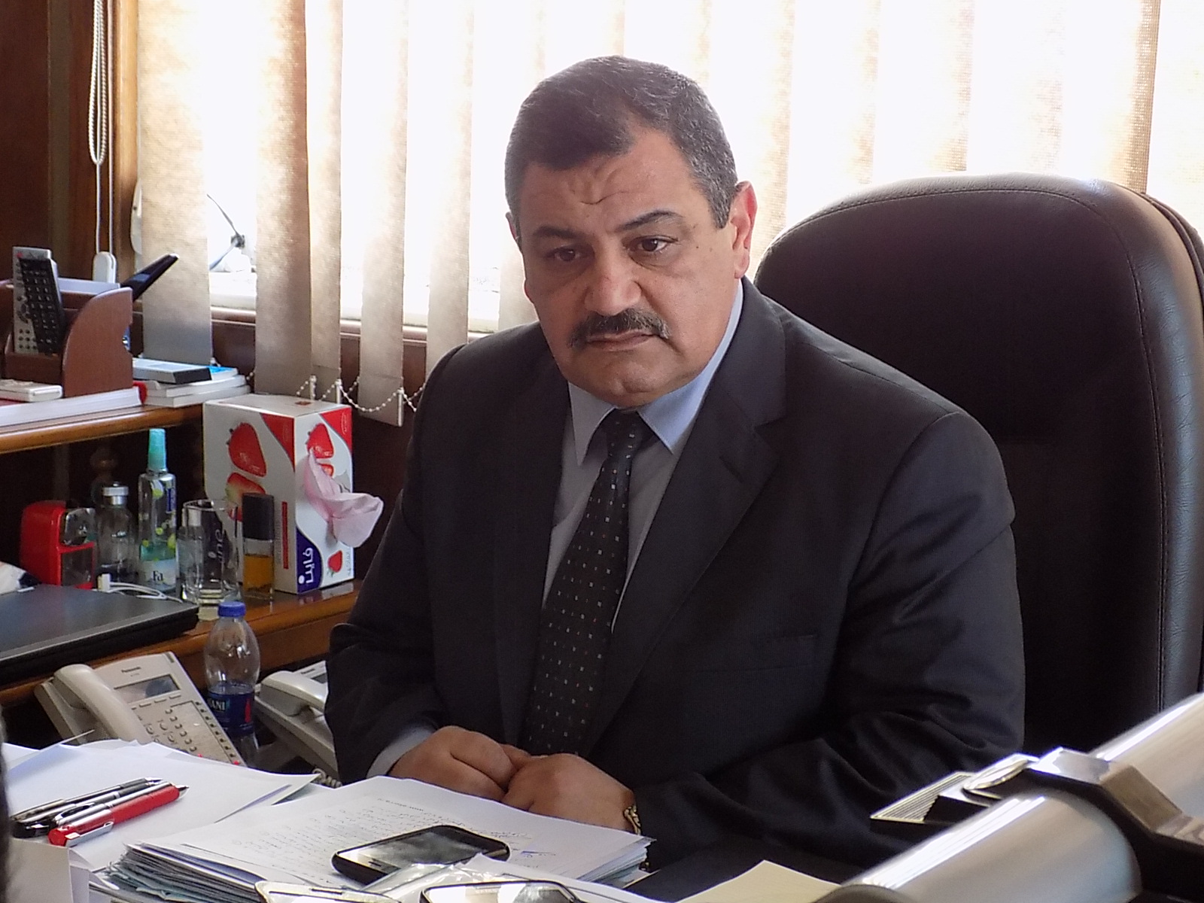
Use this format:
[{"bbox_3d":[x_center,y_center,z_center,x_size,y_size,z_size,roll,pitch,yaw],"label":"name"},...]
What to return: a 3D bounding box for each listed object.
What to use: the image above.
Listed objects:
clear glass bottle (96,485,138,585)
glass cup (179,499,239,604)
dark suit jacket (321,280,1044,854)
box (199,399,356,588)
[{"bbox_3d":[-0.602,0.101,2.804,0.051,0.126,0.051,1,11,0],"label":"clear glass bottle"},{"bbox_3d":[-0.473,0.122,2.725,0.071,0.119,0.071,1,11,0],"label":"glass cup"},{"bbox_3d":[0.045,0.178,1.645,0.530,0.600,0.410,7,12,26],"label":"dark suit jacket"},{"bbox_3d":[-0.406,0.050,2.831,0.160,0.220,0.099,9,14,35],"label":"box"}]

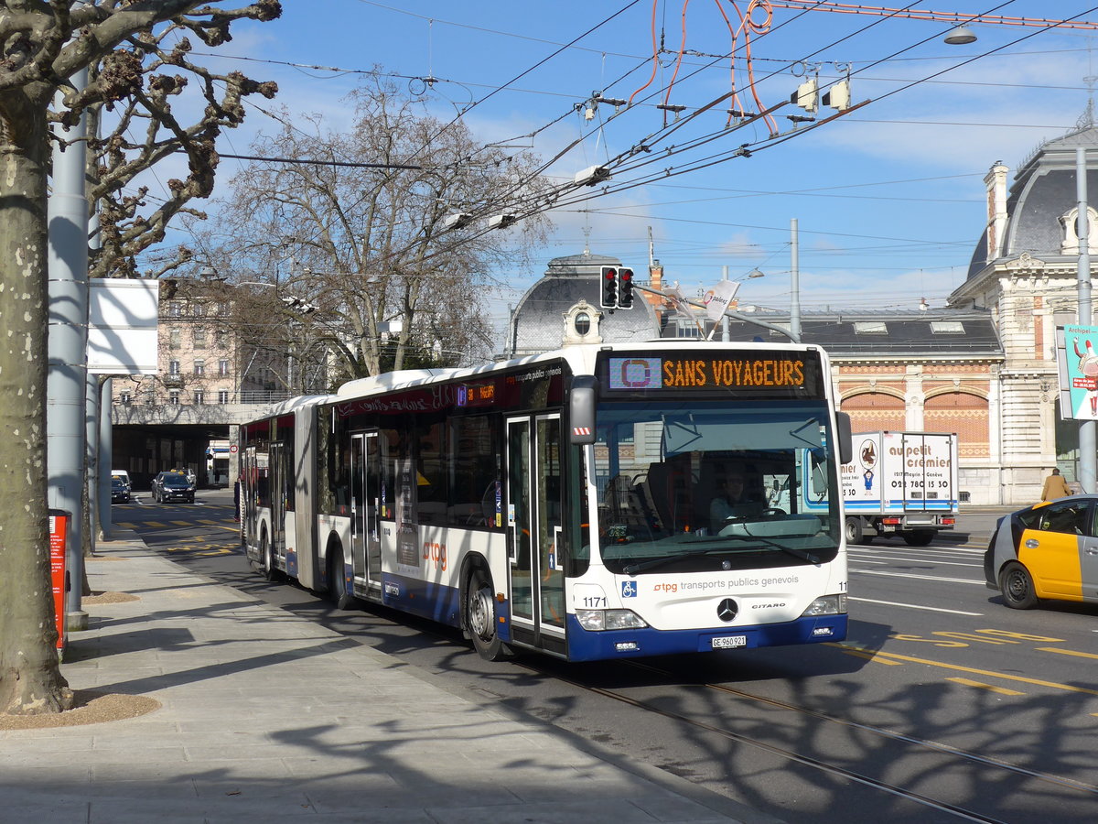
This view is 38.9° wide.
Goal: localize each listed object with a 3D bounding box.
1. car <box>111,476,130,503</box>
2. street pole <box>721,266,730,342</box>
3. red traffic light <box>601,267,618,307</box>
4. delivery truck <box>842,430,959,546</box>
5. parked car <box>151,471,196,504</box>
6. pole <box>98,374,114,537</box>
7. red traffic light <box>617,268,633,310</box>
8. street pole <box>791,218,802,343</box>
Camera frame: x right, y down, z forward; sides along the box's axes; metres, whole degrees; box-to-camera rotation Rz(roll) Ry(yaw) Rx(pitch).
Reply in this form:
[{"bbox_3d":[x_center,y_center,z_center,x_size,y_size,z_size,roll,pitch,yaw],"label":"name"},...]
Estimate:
[{"bbox_3d":[-25.749,4.654,91.500,1.800,1.500,4.500,0,-2,-20],"label":"car"},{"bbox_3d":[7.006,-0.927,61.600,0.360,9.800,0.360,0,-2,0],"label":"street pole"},{"bbox_3d":[1.315,-2.694,33.600,0.380,0.910,0.360,0,-2,-24],"label":"red traffic light"},{"bbox_3d":[7.813,1.942,39.923,2.180,2.700,5.900,0,-2,-21],"label":"delivery truck"},{"bbox_3d":[-22.104,4.502,92.000,1.800,1.740,4.500,0,-2,-20],"label":"parked car"},{"bbox_3d":[-11.712,-1.531,41.000,0.370,9.600,0.370,0,-2,0],"label":"pole"},{"bbox_3d":[1.663,-2.676,33.700,0.380,0.910,0.360,0,-2,-24],"label":"red traffic light"},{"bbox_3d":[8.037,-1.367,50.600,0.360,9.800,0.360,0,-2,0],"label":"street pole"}]

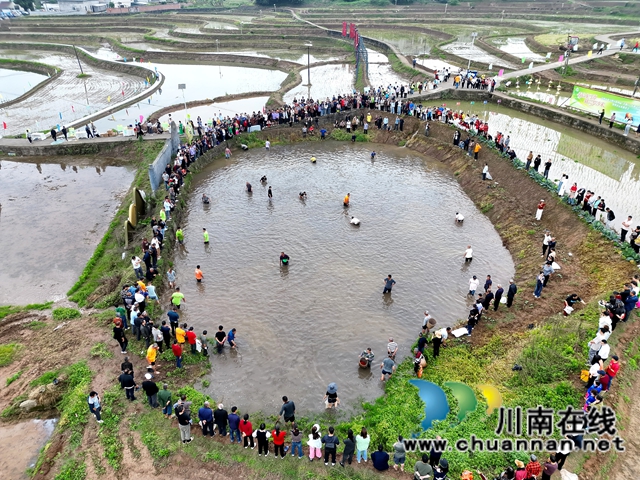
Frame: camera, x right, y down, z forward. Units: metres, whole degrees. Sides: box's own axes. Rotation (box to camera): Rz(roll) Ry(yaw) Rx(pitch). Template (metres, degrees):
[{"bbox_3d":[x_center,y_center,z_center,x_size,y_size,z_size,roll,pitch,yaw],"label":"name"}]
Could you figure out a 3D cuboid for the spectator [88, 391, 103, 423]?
[{"bbox_3d":[-8.669,6.468,17.245,0.500,1.558,0.500,-5,30,-9],"label":"spectator"}]

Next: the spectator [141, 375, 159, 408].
[{"bbox_3d":[-6.661,5.917,17.515,0.560,1.650,0.380,16,33,26],"label":"spectator"}]

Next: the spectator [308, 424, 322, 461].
[{"bbox_3d":[-0.153,7.186,15.810,0.520,1.653,0.360,2,24,5],"label":"spectator"}]

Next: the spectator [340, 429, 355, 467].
[{"bbox_3d":[0.994,7.201,15.460,0.500,1.671,0.380,-7,25,-14],"label":"spectator"}]

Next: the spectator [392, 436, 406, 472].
[{"bbox_3d":[2.808,7.301,15.204,0.500,1.617,0.380,0,29,0],"label":"spectator"}]

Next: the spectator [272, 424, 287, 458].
[{"bbox_3d":[-1.486,7.319,16.163,0.520,1.616,0.360,4,25,9],"label":"spectator"}]

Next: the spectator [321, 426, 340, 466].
[{"bbox_3d":[0.360,6.874,14.825,0.560,1.735,0.380,0,29,0],"label":"spectator"}]

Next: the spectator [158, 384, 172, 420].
[{"bbox_3d":[-6.037,6.309,17.431,0.520,1.676,0.340,1,24,3],"label":"spectator"}]

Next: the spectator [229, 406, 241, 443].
[{"bbox_3d":[-3.057,6.590,15.892,0.480,1.678,0.330,6,30,10],"label":"spectator"}]

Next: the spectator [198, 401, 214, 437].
[{"bbox_3d":[-4.095,6.501,16.163,0.500,1.665,0.360,8,30,13],"label":"spectator"}]

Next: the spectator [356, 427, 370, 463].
[{"bbox_3d":[1.509,7.295,15.835,0.500,1.636,0.330,1,24,3],"label":"spectator"}]

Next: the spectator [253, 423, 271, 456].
[{"bbox_3d":[-2.067,7.187,15.987,0.600,1.544,0.350,2,30,4],"label":"spectator"}]

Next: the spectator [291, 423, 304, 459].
[{"bbox_3d":[-0.848,7.318,16.160,0.480,1.616,0.330,5,25,11],"label":"spectator"}]

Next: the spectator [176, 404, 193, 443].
[{"bbox_3d":[-4.745,6.447,15.608,0.540,1.706,0.420,19,35,30],"label":"spectator"}]

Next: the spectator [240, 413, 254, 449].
[{"bbox_3d":[-2.695,7.030,16.354,0.500,1.643,0.330,5,25,11],"label":"spectator"}]

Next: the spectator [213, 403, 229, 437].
[{"bbox_3d":[-3.837,7.002,17.305,0.520,1.593,0.330,2,24,5],"label":"spectator"}]

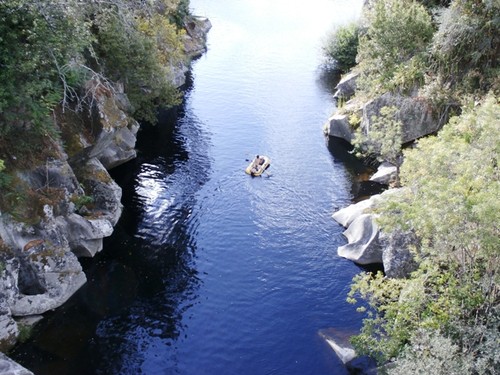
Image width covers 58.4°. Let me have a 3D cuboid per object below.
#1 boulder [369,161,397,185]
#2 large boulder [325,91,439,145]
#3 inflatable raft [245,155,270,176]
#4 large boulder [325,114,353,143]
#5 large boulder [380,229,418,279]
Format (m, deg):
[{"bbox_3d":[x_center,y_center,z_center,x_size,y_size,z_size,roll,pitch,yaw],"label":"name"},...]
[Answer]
[{"bbox_3d":[9.000,-1.025,30.502,1.750,1.150,1.400,0,36,0],"label":"boulder"},{"bbox_3d":[9.925,-5.438,34.576,8.400,3.200,4.200,0,36,0],"label":"large boulder"},{"bbox_3d":[0.600,-1.522,32.000,1.080,0.420,2.120,14,38,18],"label":"inflatable raft"},{"bbox_3d":[6.852,-4.623,34.475,2.100,1.750,1.800,0,36,0],"label":"large boulder"},{"bbox_3d":[7.670,3.416,23.126,1.800,2.200,1.500,6,36,8],"label":"large boulder"}]

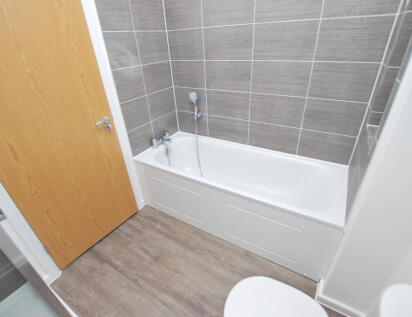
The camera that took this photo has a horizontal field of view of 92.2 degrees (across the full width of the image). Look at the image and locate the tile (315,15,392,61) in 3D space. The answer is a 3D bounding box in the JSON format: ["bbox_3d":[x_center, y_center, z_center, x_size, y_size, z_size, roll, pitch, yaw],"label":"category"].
[{"bbox_3d":[0.891,-0.721,1.208,0.388,0.252,0.012,15,36,28],"label":"tile"}]

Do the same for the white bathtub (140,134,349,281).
[{"bbox_3d":[0.237,0.286,1.907,1.700,0.610,0.710,15,35,27],"label":"white bathtub"}]

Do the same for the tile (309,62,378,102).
[{"bbox_3d":[0.940,-0.533,1.381,0.386,0.252,0.015,15,35,27],"label":"tile"}]

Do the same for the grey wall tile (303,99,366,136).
[{"bbox_3d":[0.924,-0.300,1.452,0.388,0.252,0.012,15,36,28],"label":"grey wall tile"}]

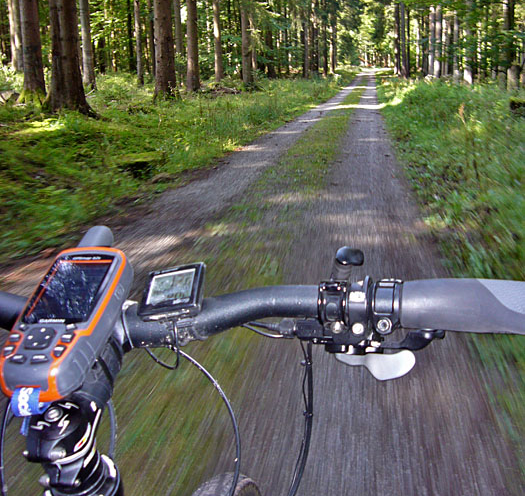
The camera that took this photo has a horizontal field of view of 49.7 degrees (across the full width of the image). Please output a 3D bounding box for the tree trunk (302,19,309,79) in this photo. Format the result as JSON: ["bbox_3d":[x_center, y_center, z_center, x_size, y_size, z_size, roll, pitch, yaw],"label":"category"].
[{"bbox_3d":[2.973,-14.063,39.412,0.360,4.071,0.360,-2,17,0],"label":"tree trunk"}]

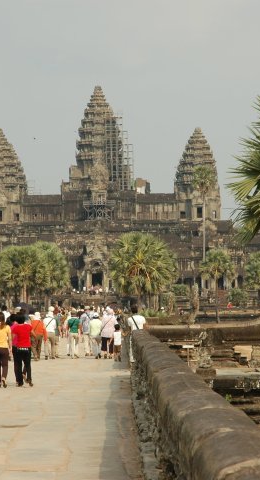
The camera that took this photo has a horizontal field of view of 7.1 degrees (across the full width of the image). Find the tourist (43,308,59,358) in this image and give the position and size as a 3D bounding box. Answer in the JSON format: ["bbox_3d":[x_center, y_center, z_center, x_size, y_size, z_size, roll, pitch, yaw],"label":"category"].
[{"bbox_3d":[-2.550,2.997,67.600,0.500,1.670,0.420,0,-2,0],"label":"tourist"}]

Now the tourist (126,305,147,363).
[{"bbox_3d":[0.206,2.759,61.800,0.540,1.704,0.400,-1,-2,0],"label":"tourist"}]

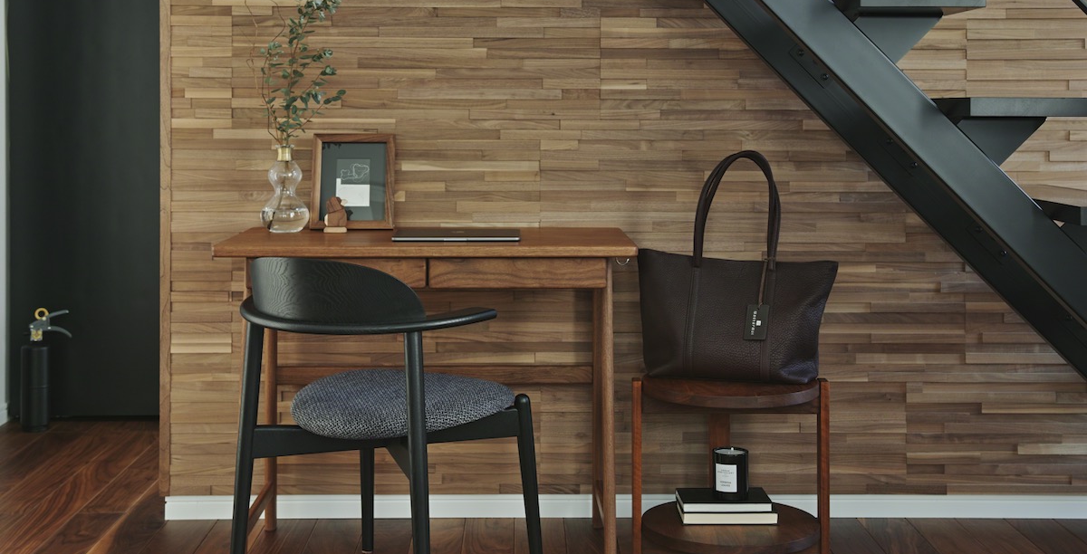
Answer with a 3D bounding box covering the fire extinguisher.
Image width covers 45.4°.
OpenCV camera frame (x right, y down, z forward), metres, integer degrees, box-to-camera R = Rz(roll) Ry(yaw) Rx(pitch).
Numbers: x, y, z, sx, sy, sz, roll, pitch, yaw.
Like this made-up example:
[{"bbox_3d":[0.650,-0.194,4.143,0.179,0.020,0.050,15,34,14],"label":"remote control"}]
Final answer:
[{"bbox_3d":[-1.590,0.294,4.155,0.162,0.390,0.092,0,5,0],"label":"fire extinguisher"}]

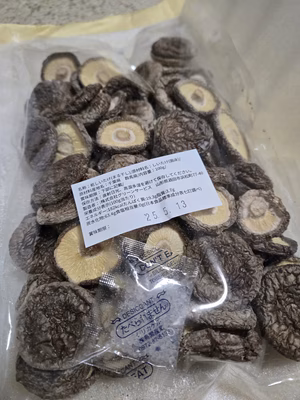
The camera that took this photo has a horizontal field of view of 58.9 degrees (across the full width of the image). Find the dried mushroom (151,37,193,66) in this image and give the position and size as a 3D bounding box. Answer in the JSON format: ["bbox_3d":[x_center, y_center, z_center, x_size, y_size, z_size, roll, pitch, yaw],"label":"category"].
[{"bbox_3d":[0.020,-0.133,0.237,0.037,0.017,0.037,0,67,0],"label":"dried mushroom"}]

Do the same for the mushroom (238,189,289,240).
[{"bbox_3d":[0.076,0.010,0.179,0.035,0.021,0.035,0,81,30],"label":"mushroom"}]

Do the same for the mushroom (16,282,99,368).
[{"bbox_3d":[-0.046,0.062,0.131,0.038,0.022,0.038,6,64,-13],"label":"mushroom"}]

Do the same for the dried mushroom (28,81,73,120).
[{"bbox_3d":[-0.076,-0.079,0.208,0.035,0.020,0.035,0,77,0],"label":"dried mushroom"}]

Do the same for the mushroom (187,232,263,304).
[{"bbox_3d":[0.045,0.043,0.164,0.046,0.024,0.045,0,61,-3],"label":"mushroom"}]

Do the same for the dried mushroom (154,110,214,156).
[{"bbox_3d":[0.027,-0.050,0.206,0.045,0.025,0.043,0,60,1],"label":"dried mushroom"}]

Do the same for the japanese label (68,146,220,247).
[{"bbox_3d":[-0.003,-0.003,0.175,0.090,0.003,0.045,-17,68,-7],"label":"japanese label"}]

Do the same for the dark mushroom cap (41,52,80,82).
[{"bbox_3d":[-0.084,-0.122,0.251,0.036,0.018,0.035,0,102,-13],"label":"dark mushroom cap"}]

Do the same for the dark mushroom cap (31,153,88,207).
[{"bbox_3d":[-0.058,-0.012,0.171,0.040,0.020,0.036,-37,51,-5],"label":"dark mushroom cap"}]

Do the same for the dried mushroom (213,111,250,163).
[{"bbox_3d":[0.062,-0.048,0.216,0.045,0.020,0.045,0,68,-42],"label":"dried mushroom"}]

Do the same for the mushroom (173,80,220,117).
[{"bbox_3d":[0.036,-0.082,0.225,0.042,0.019,0.041,0,65,-21],"label":"mushroom"}]

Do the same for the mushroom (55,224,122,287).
[{"bbox_3d":[-0.035,0.030,0.151,0.037,0.022,0.037,2,85,-19],"label":"mushroom"}]

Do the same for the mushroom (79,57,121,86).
[{"bbox_3d":[-0.042,-0.106,0.224,0.036,0.020,0.036,-8,102,-4],"label":"mushroom"}]

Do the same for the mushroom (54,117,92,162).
[{"bbox_3d":[-0.054,-0.042,0.189,0.035,0.021,0.035,36,108,16],"label":"mushroom"}]

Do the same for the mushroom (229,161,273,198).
[{"bbox_3d":[0.068,-0.014,0.178,0.032,0.018,0.032,7,52,-9],"label":"mushroom"}]

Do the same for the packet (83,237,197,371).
[{"bbox_3d":[-0.005,0.050,0.133,0.046,0.009,0.055,13,66,6],"label":"packet"}]

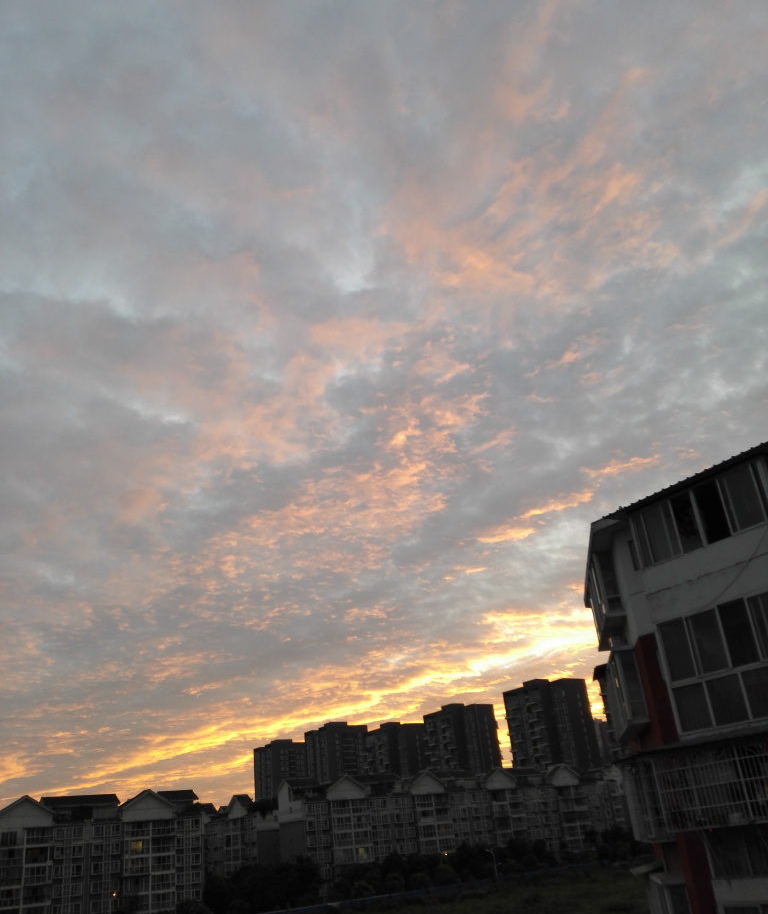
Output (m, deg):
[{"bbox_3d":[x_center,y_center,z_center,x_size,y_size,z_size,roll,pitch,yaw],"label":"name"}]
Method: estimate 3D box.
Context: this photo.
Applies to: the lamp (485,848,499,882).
[{"bbox_3d":[19.579,74.499,150.041,0.350,6.300,1.900,15,-32,-37],"label":"lamp"}]

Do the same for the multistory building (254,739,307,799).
[{"bbox_3d":[-54.611,190.528,455.472,26.500,66.000,16.500,10,-30,-31],"label":"multistory building"}]

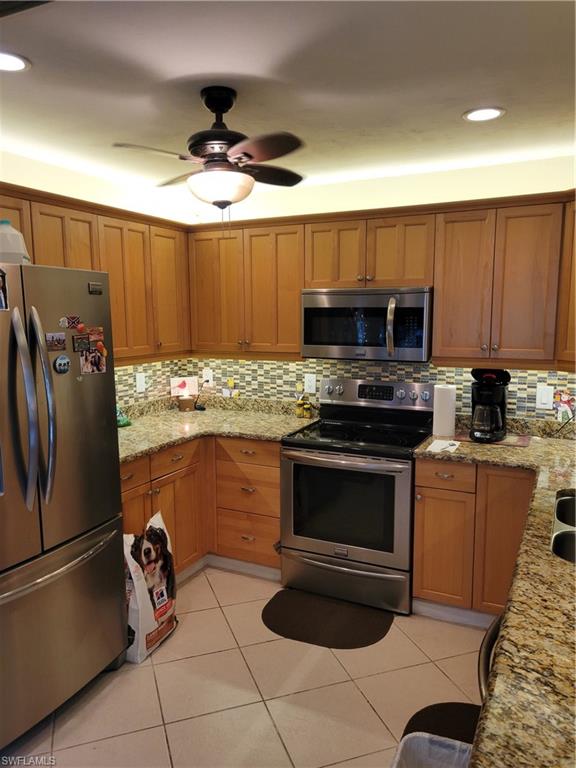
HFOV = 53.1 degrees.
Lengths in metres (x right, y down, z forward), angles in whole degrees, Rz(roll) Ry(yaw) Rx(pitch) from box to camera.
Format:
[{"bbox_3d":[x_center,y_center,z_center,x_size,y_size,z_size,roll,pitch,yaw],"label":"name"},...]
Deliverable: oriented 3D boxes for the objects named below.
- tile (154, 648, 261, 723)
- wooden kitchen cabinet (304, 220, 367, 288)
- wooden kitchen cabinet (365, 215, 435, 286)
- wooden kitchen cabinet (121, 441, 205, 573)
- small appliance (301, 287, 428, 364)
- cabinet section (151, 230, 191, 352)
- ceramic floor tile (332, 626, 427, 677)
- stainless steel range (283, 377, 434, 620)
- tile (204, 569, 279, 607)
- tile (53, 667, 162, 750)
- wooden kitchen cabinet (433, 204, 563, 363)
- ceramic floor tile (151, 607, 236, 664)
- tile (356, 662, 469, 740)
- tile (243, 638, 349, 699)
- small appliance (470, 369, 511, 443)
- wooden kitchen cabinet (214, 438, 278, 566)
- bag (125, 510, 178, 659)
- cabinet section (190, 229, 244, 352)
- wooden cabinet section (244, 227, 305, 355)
[{"bbox_3d":[-0.363,1.327,2.554,0.407,0.012,0.407,-3,7,-19],"label":"tile"},{"bbox_3d":[0.344,-0.766,3.491,0.387,0.383,0.328,3,8,27],"label":"wooden kitchen cabinet"},{"bbox_3d":[0.687,-0.745,3.318,0.383,0.383,0.328,3,8,27],"label":"wooden kitchen cabinet"},{"bbox_3d":[-0.981,0.717,3.303,0.610,0.760,0.830,3,8,27],"label":"wooden kitchen cabinet"},{"bbox_3d":[0.493,-0.356,3.419,0.757,0.410,0.405,3,8,27],"label":"small appliance"},{"bbox_3d":[-0.879,-0.597,3.738,0.318,0.767,0.380,3,8,26],"label":"cabinet section"},{"bbox_3d":[0.415,1.289,2.821,0.407,0.012,0.407,-3,7,-19],"label":"ceramic floor tile"},{"bbox_3d":[0.431,0.606,3.415,0.756,1.195,0.690,3,8,26],"label":"stainless steel range"},{"bbox_3d":[-0.244,1.206,3.445,0.407,0.012,0.407,-3,8,-19],"label":"tile"},{"bbox_3d":[-0.750,1.340,2.408,0.407,0.012,0.407,-3,8,-19],"label":"tile"},{"bbox_3d":[1.137,-0.530,3.139,0.620,0.790,0.320,3,8,26],"label":"wooden kitchen cabinet"},{"bbox_3d":[-0.497,1.273,2.927,0.407,0.012,0.407,-3,8,-19],"label":"ceramic floor tile"},{"bbox_3d":[0.550,1.336,2.435,0.407,0.012,0.407,-3,7,-19],"label":"tile"},{"bbox_3d":[0.026,1.308,2.687,0.407,0.012,0.407,-3,7,-19],"label":"tile"},{"bbox_3d":[1.129,0.104,3.226,0.202,0.400,0.225,3,8,26],"label":"small appliance"},{"bbox_3d":[-0.105,0.699,3.742,0.467,0.818,0.605,3,8,26],"label":"wooden kitchen cabinet"},{"bbox_3d":[-0.724,0.982,2.861,0.185,0.600,0.375,2,7,19],"label":"bag"},{"bbox_3d":[-0.396,-0.619,3.890,0.418,0.767,0.318,3,8,26],"label":"cabinet section"},{"bbox_3d":[-0.021,-0.599,3.709,0.415,0.767,0.318,3,8,26],"label":"wooden cabinet section"}]

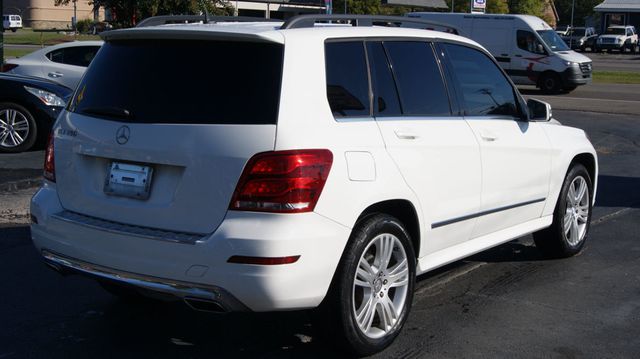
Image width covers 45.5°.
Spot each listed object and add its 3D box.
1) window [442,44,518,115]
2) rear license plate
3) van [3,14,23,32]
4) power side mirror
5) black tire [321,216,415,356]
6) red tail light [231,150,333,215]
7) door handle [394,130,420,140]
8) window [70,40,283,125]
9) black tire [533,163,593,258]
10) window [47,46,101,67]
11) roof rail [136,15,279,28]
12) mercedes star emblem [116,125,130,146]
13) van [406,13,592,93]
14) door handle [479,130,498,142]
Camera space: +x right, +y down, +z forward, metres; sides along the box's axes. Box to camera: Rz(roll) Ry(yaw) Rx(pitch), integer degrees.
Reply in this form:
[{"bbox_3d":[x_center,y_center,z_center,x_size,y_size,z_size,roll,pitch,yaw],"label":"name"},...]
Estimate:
[{"bbox_3d":[1.010,-0.612,4.687,0.050,0.440,0.800,-19,-6,37],"label":"window"},{"bbox_3d":[-0.893,0.010,3.549,0.315,0.152,0.022,6,-3,37],"label":"rear license plate"},{"bbox_3d":[-38.092,-18.781,92.000,5.400,2.100,2.000,6,10,29],"label":"van"},{"bbox_3d":[1.356,-0.434,4.785,0.220,0.165,0.130,7,10,37],"label":"power side mirror"},{"bbox_3d":[0.233,0.514,3.826,0.240,0.715,0.715,6,10,37],"label":"black tire"},{"bbox_3d":[-0.156,0.000,3.180,0.270,0.270,0.360,7,10,37],"label":"red tail light"},{"bbox_3d":[0.437,-0.222,3.815,0.050,0.045,0.215,6,10,37],"label":"door handle"},{"bbox_3d":[-0.782,-0.470,3.629,1.430,0.450,0.150,6,-15,37],"label":"window"},{"bbox_3d":[1.835,0.219,5.750,0.240,0.710,0.710,7,10,37],"label":"black tire"},{"bbox_3d":[-4.101,-2.059,12.800,1.000,0.360,0.050,-2,-14,-13],"label":"window"},{"bbox_3d":[-0.477,-0.955,4.717,0.050,0.110,1.750,7,10,37],"label":"roof rail"},{"bbox_3d":[-0.904,-0.203,3.504,0.094,0.094,0.012,6,-5,37],"label":"mercedes star emblem"},{"bbox_3d":[6.080,-4.280,25.650,6.150,2.720,2.050,7,11,36],"label":"van"},{"bbox_3d":[0.967,-0.244,4.320,0.060,0.055,0.220,7,10,37],"label":"door handle"}]

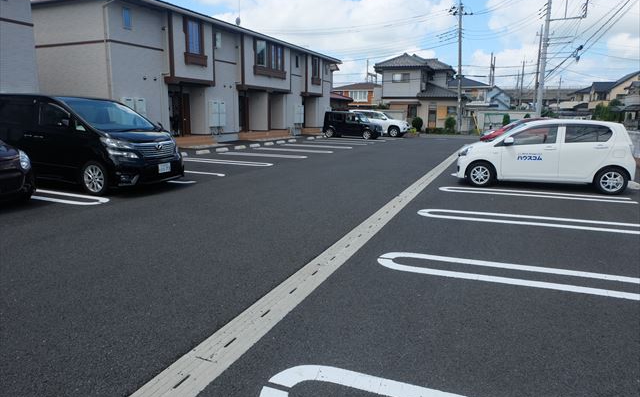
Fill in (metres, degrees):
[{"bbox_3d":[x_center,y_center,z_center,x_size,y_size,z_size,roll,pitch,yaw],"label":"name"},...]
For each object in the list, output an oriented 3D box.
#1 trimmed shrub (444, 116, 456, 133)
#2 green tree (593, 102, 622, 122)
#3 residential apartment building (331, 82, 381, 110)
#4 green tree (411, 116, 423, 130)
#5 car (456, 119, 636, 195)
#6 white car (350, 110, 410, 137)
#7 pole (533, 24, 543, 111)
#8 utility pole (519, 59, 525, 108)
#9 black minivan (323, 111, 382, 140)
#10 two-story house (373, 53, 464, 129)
[{"bbox_3d":[11.608,-6.536,37.951,1.050,1.450,1.050,4,12,21],"label":"trimmed shrub"},{"bbox_3d":[40.946,-12.142,60.800,4.000,3.700,3.200,4,12,21],"label":"green tree"},{"bbox_3d":[6.573,-16.157,72.752,8.600,7.000,8.000,3,12,17],"label":"residential apartment building"},{"bbox_3d":[8.872,-6.760,39.232,1.100,1.300,1.100,4,12,21],"label":"green tree"},{"bbox_3d":[4.850,-1.021,9.572,3.395,1.500,1.475,5,12,23],"label":"car"},{"bbox_3d":[4.020,-5.200,29.857,4.600,1.730,1.820,5,12,23],"label":"white car"},{"bbox_3d":[25.141,-13.862,49.257,0.600,11.500,0.500,4,12,21],"label":"pole"},{"bbox_3d":[34.825,-18.505,73.822,0.600,11.200,0.500,4,12,21],"label":"utility pole"},{"bbox_3d":[2.140,-4.734,27.706,3.750,1.640,1.670,5,12,23],"label":"black minivan"},{"bbox_3d":[9.693,-10.463,42.279,8.200,7.500,7.400,4,12,21],"label":"two-story house"}]

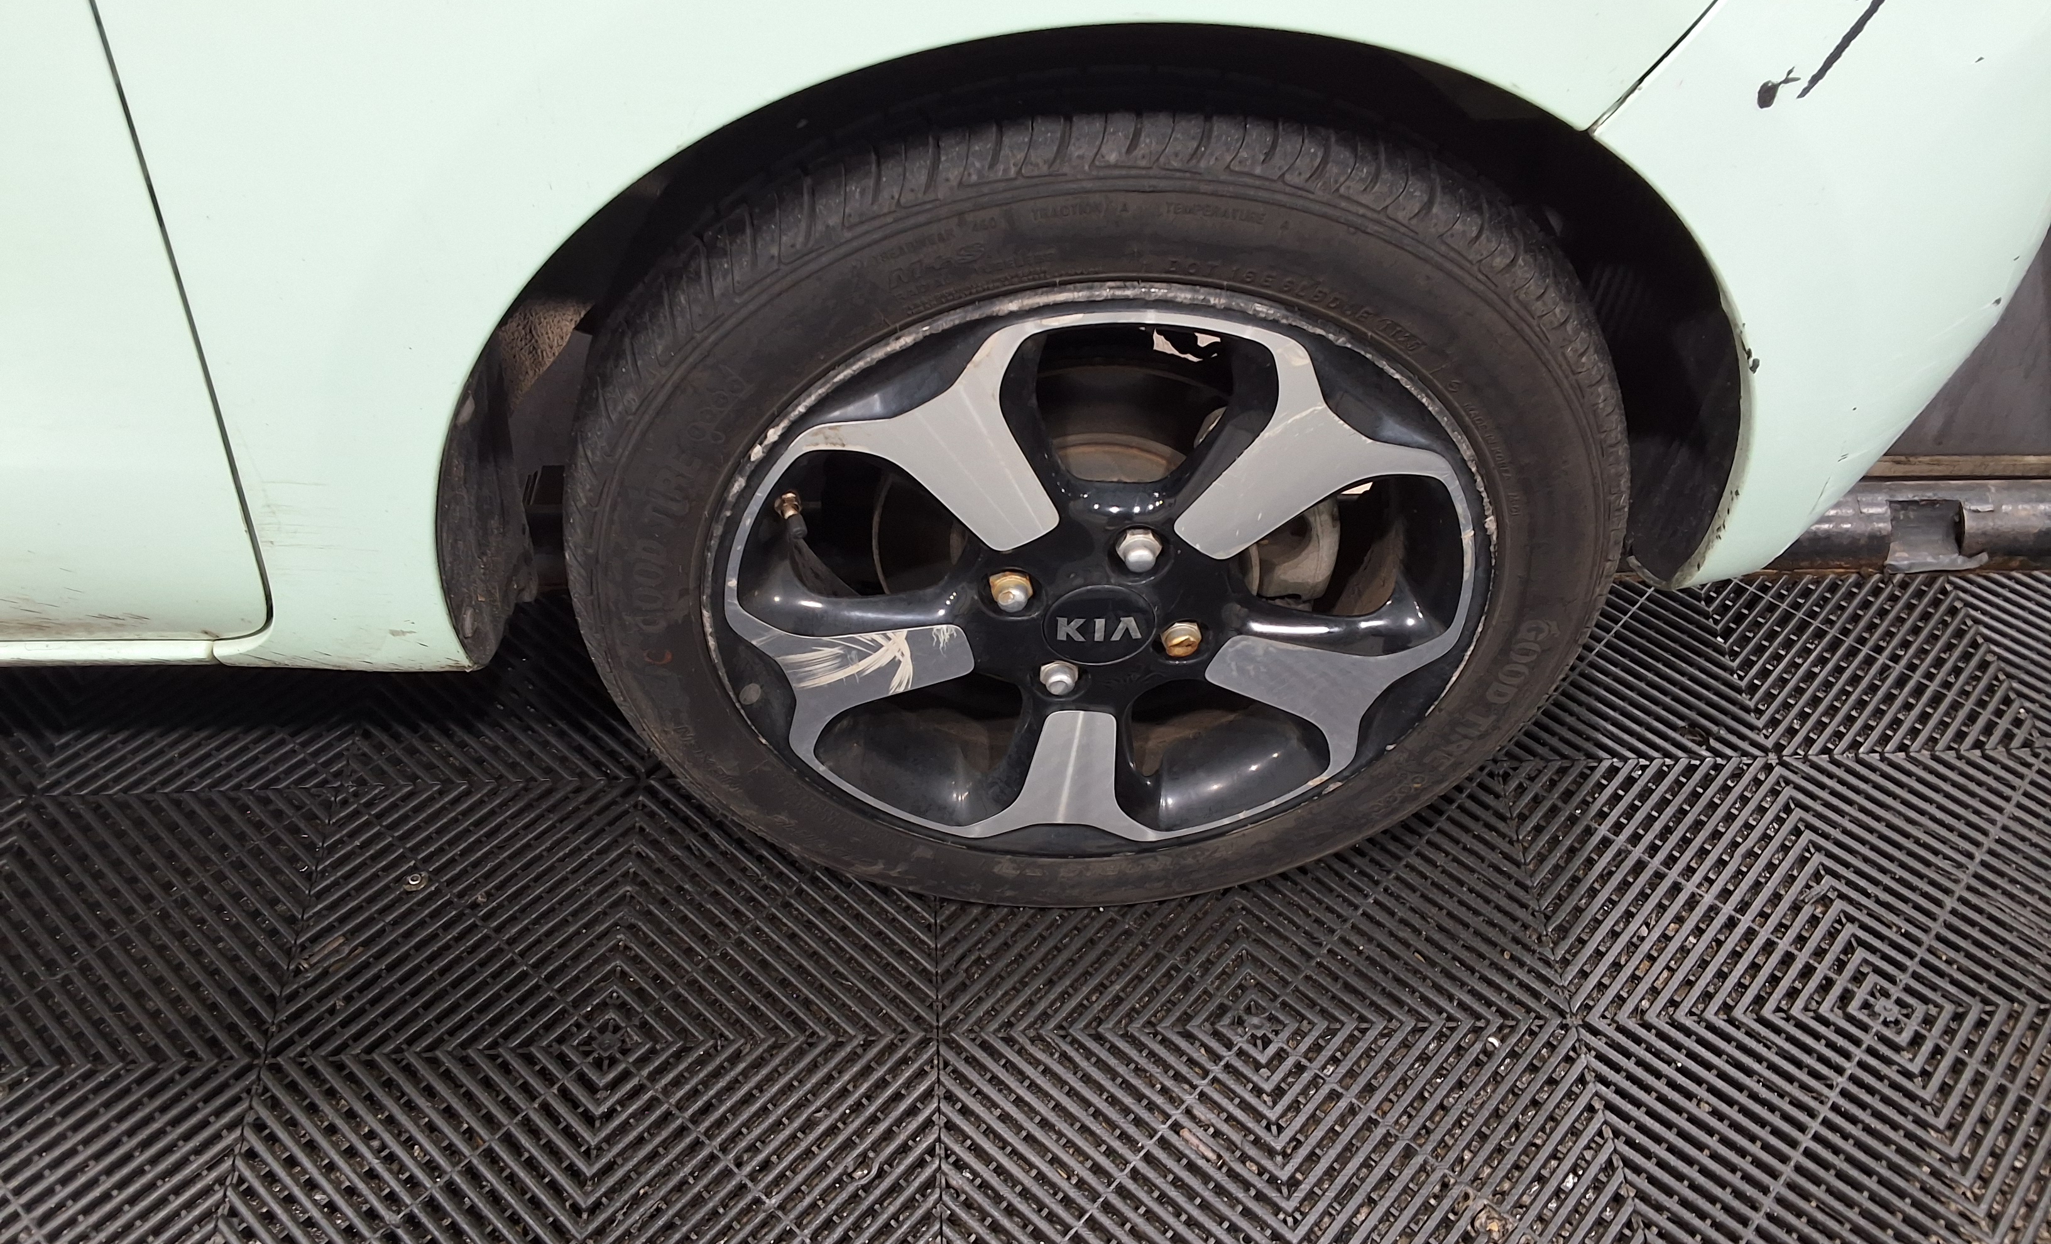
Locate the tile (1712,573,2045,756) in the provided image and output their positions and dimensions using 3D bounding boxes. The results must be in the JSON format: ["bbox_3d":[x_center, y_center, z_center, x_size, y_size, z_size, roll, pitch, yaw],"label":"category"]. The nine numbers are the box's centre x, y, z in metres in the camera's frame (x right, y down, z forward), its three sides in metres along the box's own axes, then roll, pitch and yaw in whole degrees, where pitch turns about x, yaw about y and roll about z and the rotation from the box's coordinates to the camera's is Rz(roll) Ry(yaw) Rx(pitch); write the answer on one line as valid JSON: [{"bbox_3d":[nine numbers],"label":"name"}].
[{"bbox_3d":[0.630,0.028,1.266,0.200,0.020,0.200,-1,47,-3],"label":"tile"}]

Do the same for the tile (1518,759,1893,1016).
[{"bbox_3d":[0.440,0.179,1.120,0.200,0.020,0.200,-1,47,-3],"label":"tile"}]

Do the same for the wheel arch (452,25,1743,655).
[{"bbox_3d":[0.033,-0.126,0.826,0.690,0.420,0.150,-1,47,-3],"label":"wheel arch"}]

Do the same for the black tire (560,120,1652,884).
[{"bbox_3d":[0.035,-0.064,0.936,0.556,0.556,0.175,-1,47,-3],"label":"black tire"}]

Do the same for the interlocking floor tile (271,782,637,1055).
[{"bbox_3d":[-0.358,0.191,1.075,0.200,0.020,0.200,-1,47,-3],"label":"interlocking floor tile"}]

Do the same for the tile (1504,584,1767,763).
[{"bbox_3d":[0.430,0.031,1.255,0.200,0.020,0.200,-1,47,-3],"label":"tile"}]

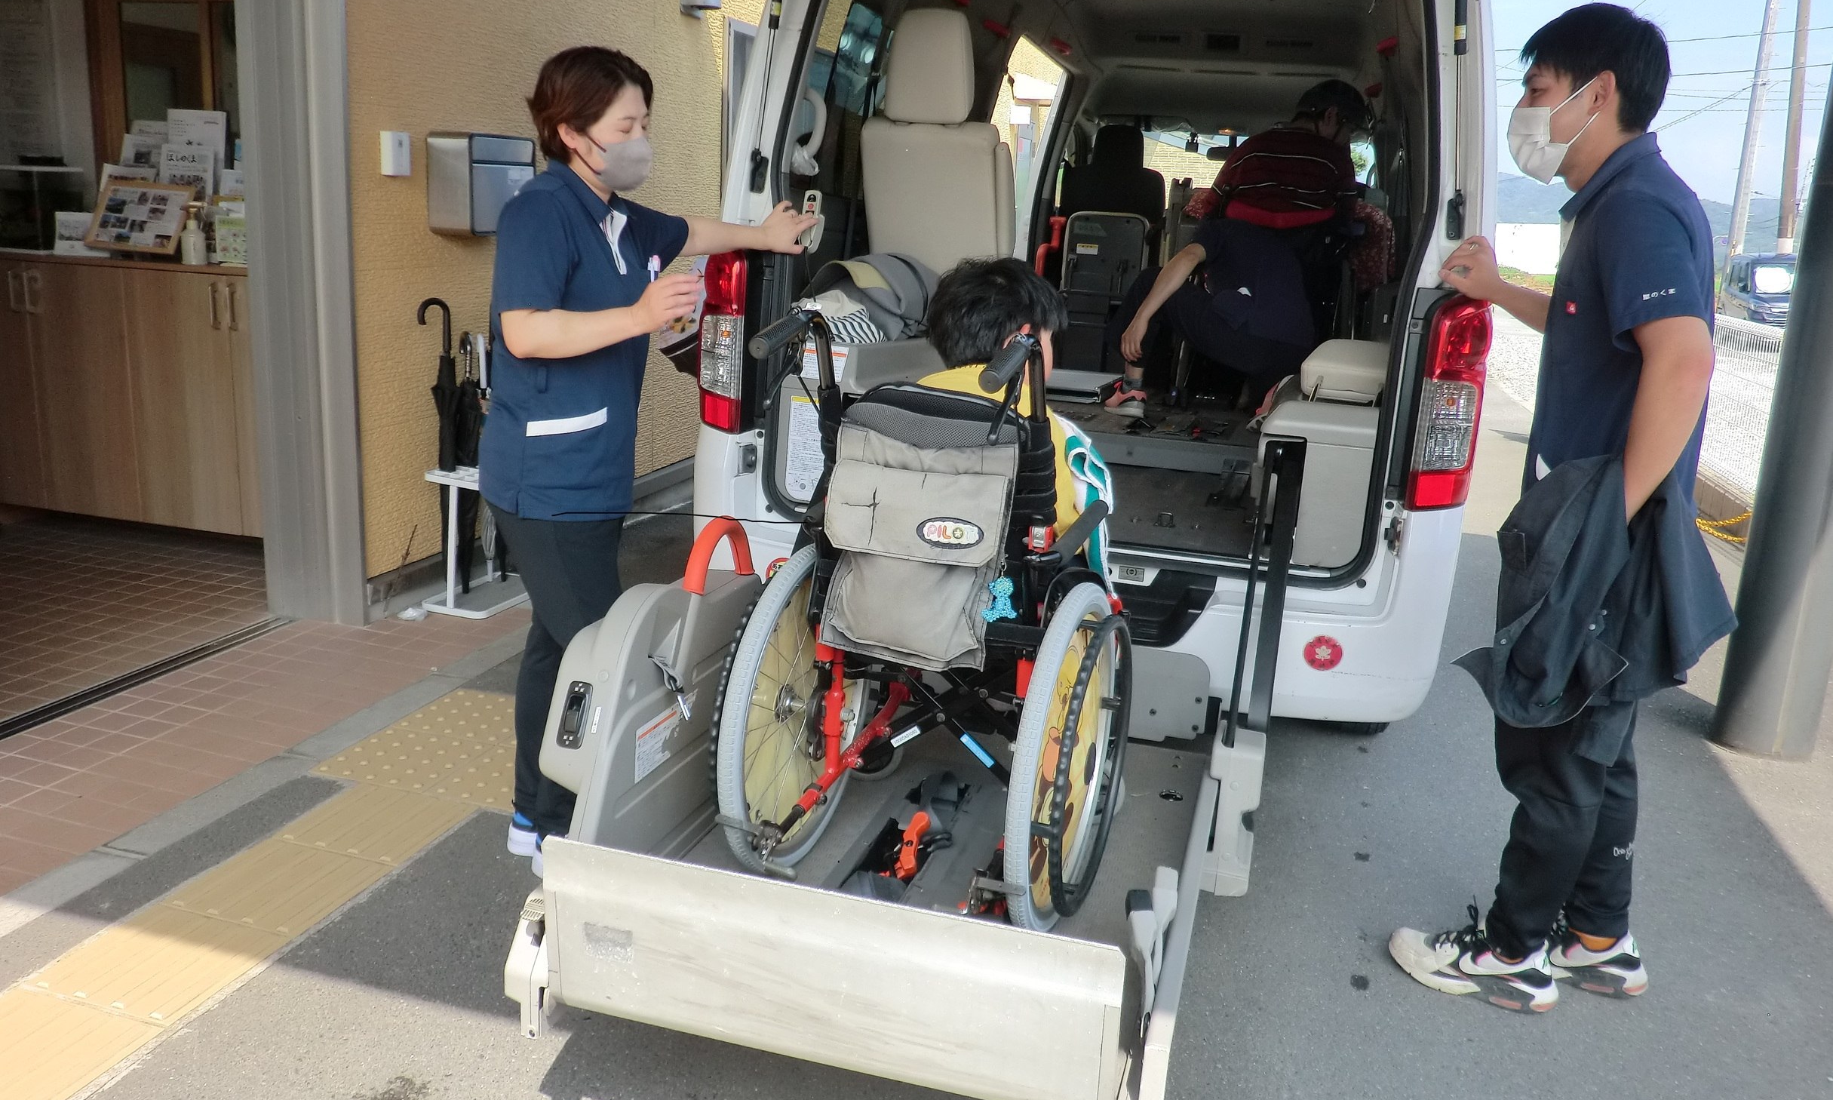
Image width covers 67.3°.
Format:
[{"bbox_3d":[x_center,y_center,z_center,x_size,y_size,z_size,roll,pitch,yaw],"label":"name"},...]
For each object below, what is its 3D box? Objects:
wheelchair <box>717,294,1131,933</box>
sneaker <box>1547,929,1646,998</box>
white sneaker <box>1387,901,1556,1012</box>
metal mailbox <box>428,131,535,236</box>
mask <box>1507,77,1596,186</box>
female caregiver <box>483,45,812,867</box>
[{"bbox_3d":[0.084,0.077,2.387,0.590,0.940,0.920,7,12,19],"label":"wheelchair"},{"bbox_3d":[1.220,0.737,2.596,0.285,0.115,0.108,8,13,22],"label":"sneaker"},{"bbox_3d":[1.030,0.742,2.531,0.285,0.115,0.108,8,13,22],"label":"white sneaker"},{"bbox_3d":[-1.489,-1.240,4.732,0.152,0.315,0.410,5,12,12],"label":"metal mailbox"},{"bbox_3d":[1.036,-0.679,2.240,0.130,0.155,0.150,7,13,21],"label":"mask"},{"bbox_3d":[-0.565,-0.150,2.780,0.640,1.610,0.560,5,12,11],"label":"female caregiver"}]

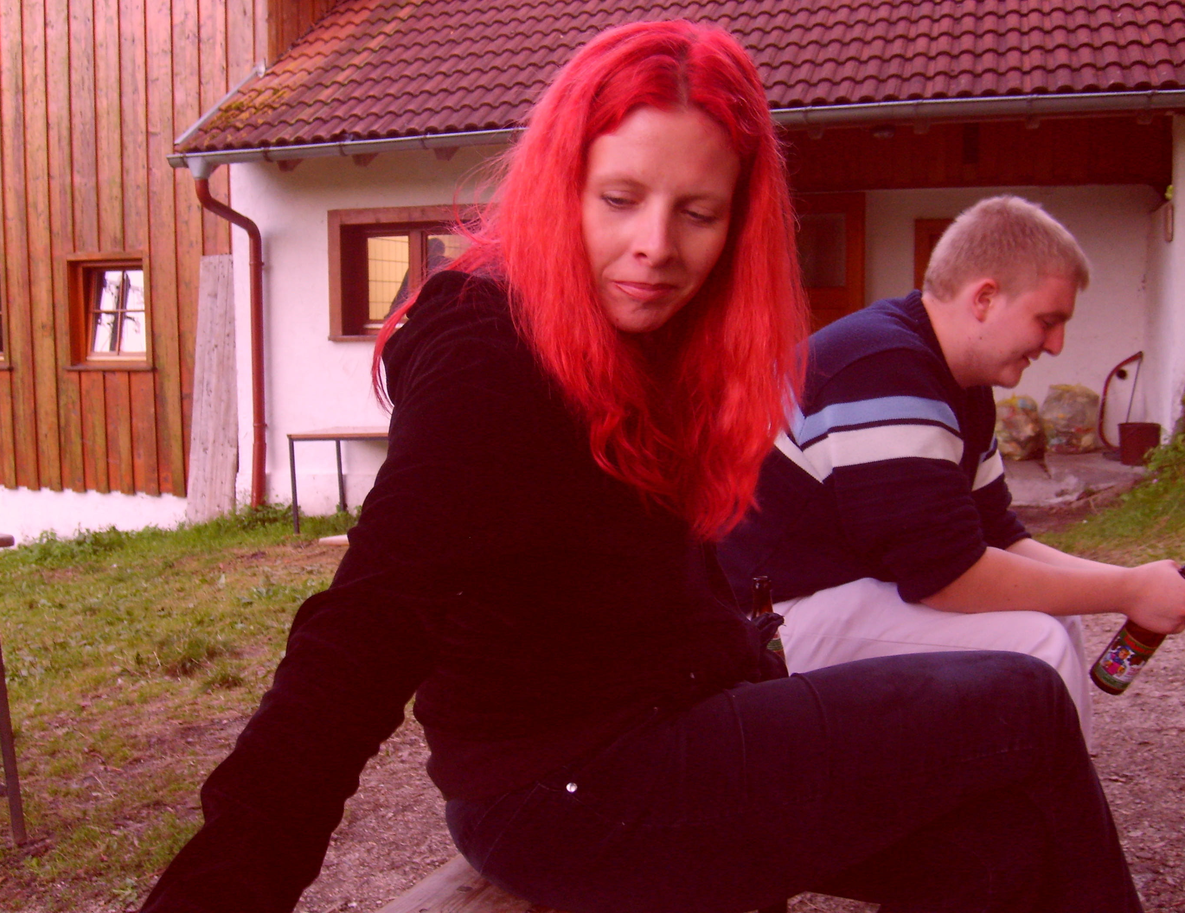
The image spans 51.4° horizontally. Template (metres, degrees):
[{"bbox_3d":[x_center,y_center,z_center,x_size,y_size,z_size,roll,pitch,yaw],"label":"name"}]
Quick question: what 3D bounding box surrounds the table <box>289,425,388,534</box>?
[{"bbox_3d":[-1.436,0.172,9.357,1.500,0.750,0.740,-1,5,17],"label":"table"}]

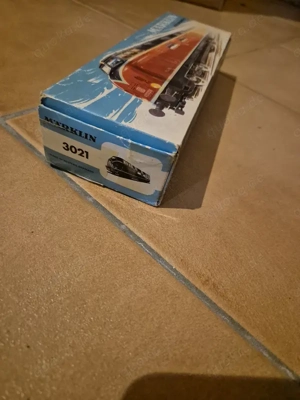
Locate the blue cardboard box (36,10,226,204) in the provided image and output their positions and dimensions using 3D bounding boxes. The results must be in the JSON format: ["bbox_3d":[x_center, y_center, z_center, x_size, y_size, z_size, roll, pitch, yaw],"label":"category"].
[{"bbox_3d":[0.013,-0.106,0.235,0.076,0.046,0.245,21,47,4],"label":"blue cardboard box"}]

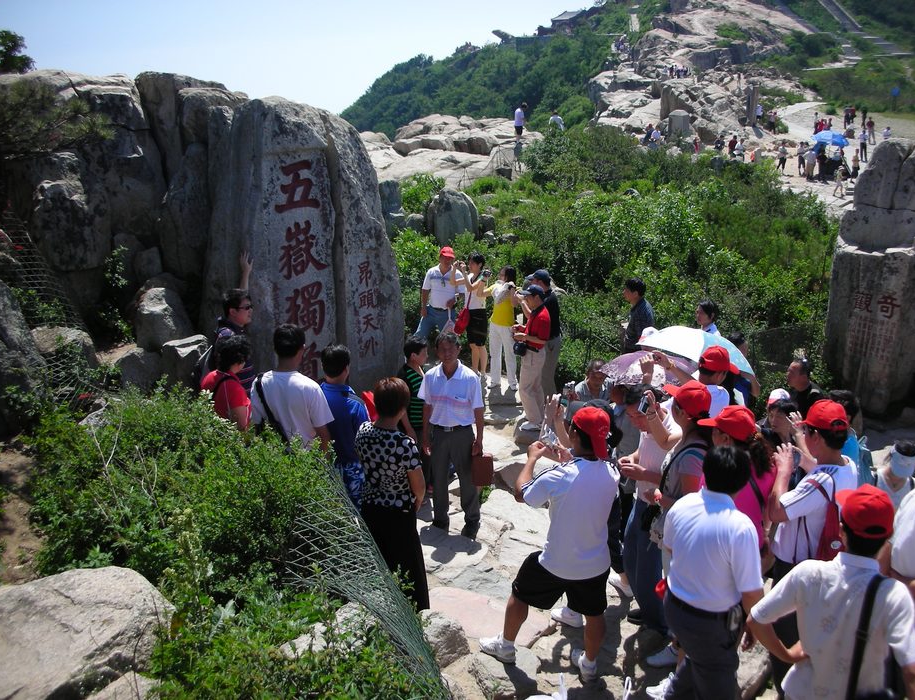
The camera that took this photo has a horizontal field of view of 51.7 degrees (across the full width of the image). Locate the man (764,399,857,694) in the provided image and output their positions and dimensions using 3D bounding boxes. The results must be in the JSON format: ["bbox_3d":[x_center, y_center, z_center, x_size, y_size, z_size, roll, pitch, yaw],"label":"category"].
[{"bbox_3d":[1.908,1.094,5.173,0.470,1.730,0.430,-13,19,-41],"label":"man"}]

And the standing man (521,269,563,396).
[{"bbox_3d":[1.015,-0.123,11.403,0.480,1.740,0.520,8,16,29],"label":"standing man"}]

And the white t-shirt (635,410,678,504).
[{"bbox_3d":[1.338,0.699,6.250,0.300,0.660,0.500,-4,15,-14],"label":"white t-shirt"}]

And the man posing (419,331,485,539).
[{"bbox_3d":[-0.039,0.678,7.408,0.580,1.690,0.320,-2,14,-7],"label":"man posing"}]

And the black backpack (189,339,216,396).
[{"bbox_3d":[-1.736,0.180,6.600,0.210,0.460,0.300,-5,13,-21],"label":"black backpack"}]

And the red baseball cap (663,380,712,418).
[{"bbox_3d":[1.377,0.296,5.650,0.280,0.160,0.190,23,23,22],"label":"red baseball cap"}]

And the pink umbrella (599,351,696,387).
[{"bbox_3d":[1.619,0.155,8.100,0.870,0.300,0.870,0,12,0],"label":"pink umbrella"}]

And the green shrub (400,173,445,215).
[{"bbox_3d":[-0.835,-3.826,23.000,1.200,1.150,1.100,0,12,0],"label":"green shrub"}]

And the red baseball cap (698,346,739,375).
[{"bbox_3d":[1.727,0.069,6.250,0.270,0.140,0.180,8,9,-16],"label":"red baseball cap"}]

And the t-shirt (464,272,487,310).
[{"bbox_3d":[0.209,-0.719,11.600,0.280,0.500,0.420,-4,15,-17],"label":"t-shirt"}]

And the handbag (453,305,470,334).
[{"bbox_3d":[0.050,-0.370,11.800,0.240,0.340,0.130,5,13,23],"label":"handbag"}]

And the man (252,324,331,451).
[{"bbox_3d":[-1.091,0.660,6.277,0.520,1.700,0.320,3,14,11],"label":"man"}]

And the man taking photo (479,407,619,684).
[{"bbox_3d":[0.525,1.114,5.272,0.680,1.660,0.660,-7,16,-26],"label":"man taking photo"}]

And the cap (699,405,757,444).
[{"bbox_3d":[1.374,0.371,4.800,0.280,0.140,0.180,19,19,24],"label":"cap"}]

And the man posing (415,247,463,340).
[{"bbox_3d":[-0.198,-0.431,11.698,0.580,1.710,0.360,-2,14,-8],"label":"man posing"}]

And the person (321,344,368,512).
[{"bbox_3d":[-0.815,0.768,6.632,0.500,1.690,0.340,6,15,23],"label":"person"}]

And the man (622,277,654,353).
[{"bbox_3d":[1.706,0.141,8.900,0.350,1.680,0.470,5,13,22],"label":"man"}]

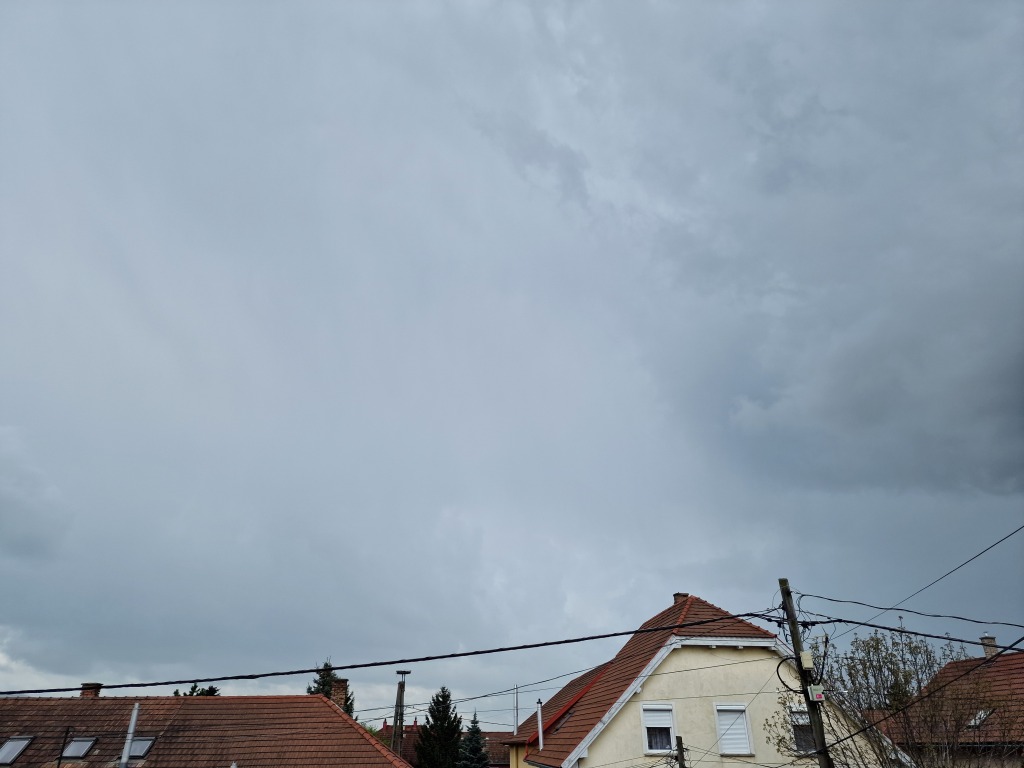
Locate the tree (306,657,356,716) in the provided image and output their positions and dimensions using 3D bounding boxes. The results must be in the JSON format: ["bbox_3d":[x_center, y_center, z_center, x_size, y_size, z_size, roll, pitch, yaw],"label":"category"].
[{"bbox_3d":[-11.211,20.919,39.376,4.800,9.500,4.800,0,-28,0],"label":"tree"}]

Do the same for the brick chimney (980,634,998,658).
[{"bbox_3d":[20.830,11.527,29.619,0.470,1.050,0.470,6,-29,-12],"label":"brick chimney"}]

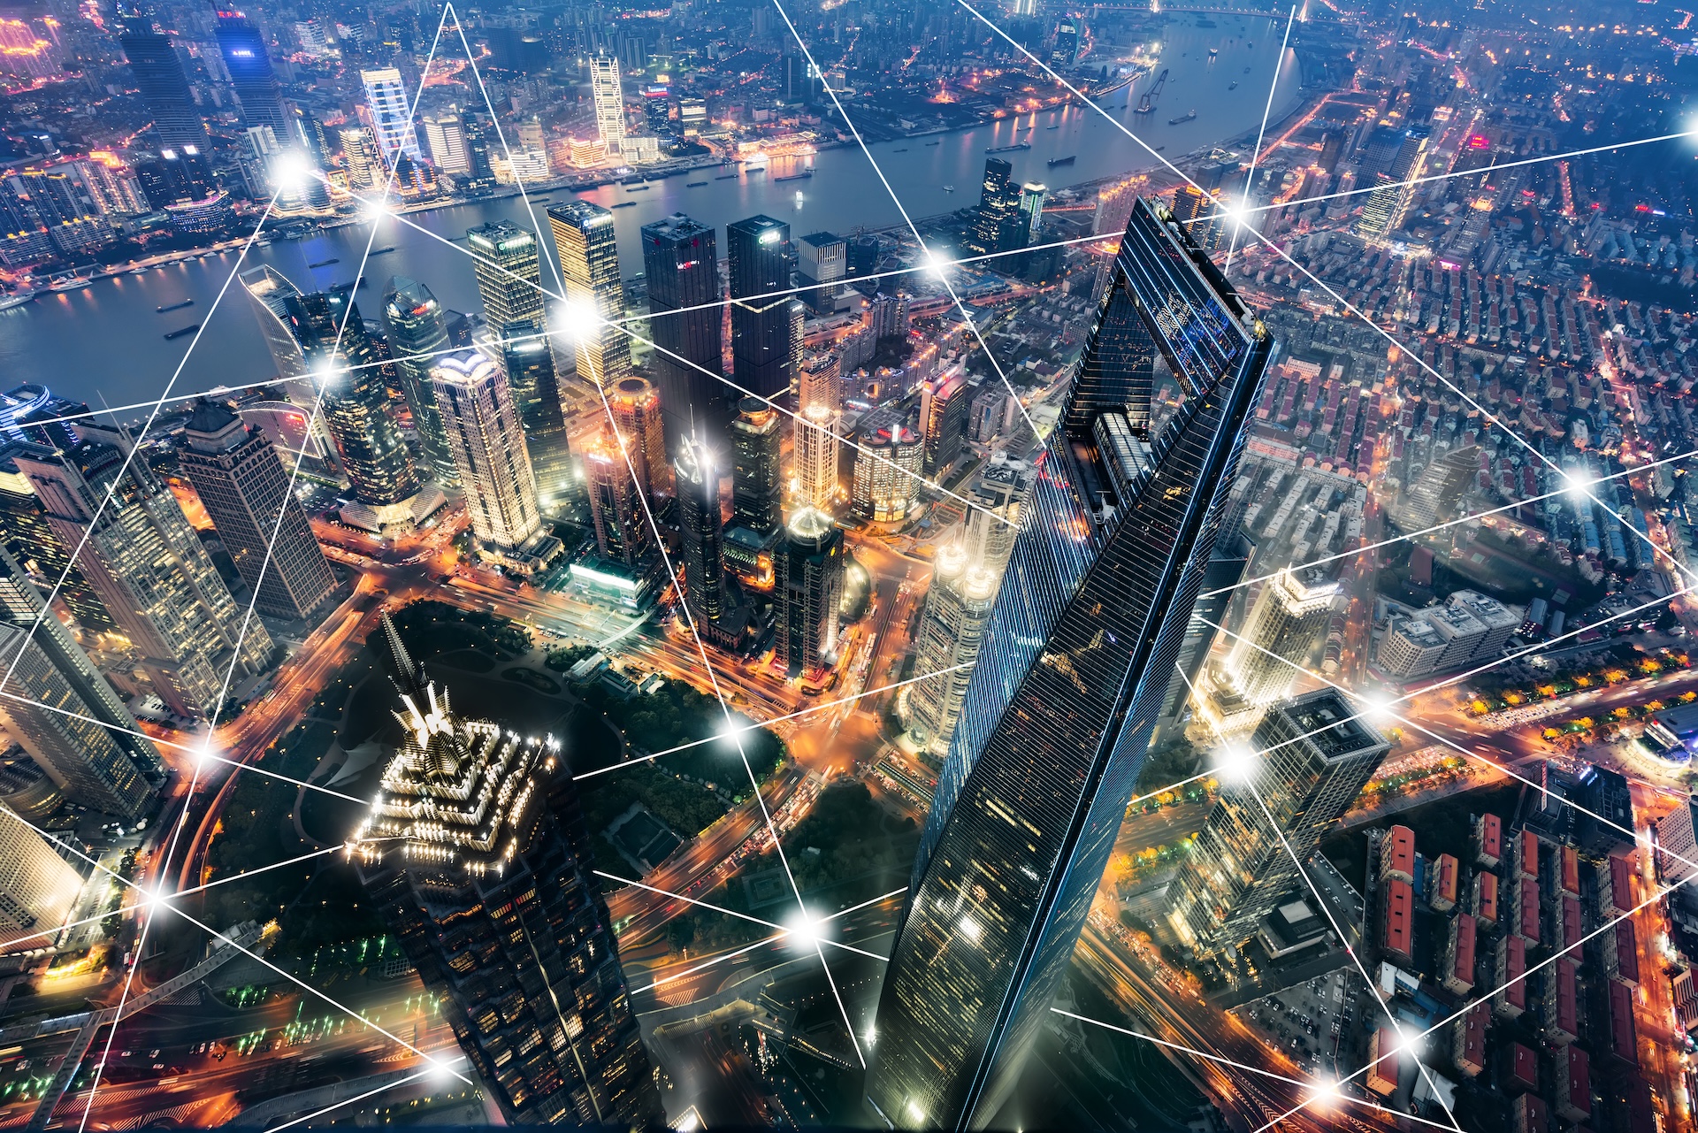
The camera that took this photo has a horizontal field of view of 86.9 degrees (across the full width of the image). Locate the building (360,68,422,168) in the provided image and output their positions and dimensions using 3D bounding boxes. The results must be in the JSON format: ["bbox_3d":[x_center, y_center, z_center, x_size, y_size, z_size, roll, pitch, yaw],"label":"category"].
[{"bbox_3d":[-778.830,-763.340,1535.150,51.000,164.000,42.000,-22,48,-26],"label":"building"}]

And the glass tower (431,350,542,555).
[{"bbox_3d":[-319.120,-96.320,800.000,39.550,193.000,38.140,18,43,16],"label":"glass tower"}]

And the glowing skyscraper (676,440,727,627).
[{"bbox_3d":[-117.800,-23.830,724.940,28.000,201.000,28.000,30,48,27],"label":"glowing skyscraper"}]

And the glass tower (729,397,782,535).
[{"bbox_3d":[-84.300,-81.100,826.200,34.000,152.000,29.000,24,45,21],"label":"glass tower"}]

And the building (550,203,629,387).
[{"bbox_3d":[-295.640,-311.690,1041.130,51.000,200.160,46.200,29,47,26],"label":"building"}]

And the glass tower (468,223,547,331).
[{"bbox_3d":[-361.170,-268.730,982.740,48.000,196.000,46.000,30,48,27],"label":"glass tower"}]

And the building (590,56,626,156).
[{"bbox_3d":[-443.780,-858.360,1665.560,44.000,163.000,38.000,-5,42,-10],"label":"building"}]

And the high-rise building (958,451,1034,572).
[{"bbox_3d":[120.300,-14.700,775.600,44.000,138.000,35.000,13,42,11],"label":"high-rise building"}]

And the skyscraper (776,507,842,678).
[{"bbox_3d":[-31.870,15.230,721.690,40.000,148.000,41.000,20,44,17],"label":"skyscraper"}]

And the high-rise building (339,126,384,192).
[{"bbox_3d":[-816.950,-690.360,1507.700,47.000,88.000,36.000,-18,46,-22],"label":"high-rise building"}]

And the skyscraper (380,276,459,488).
[{"bbox_3d":[-401.110,-170.670,868.670,41.000,206.000,41.000,20,44,18],"label":"skyscraper"}]

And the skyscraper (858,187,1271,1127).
[{"bbox_3d":[62.030,117.700,353.540,58.000,492.000,58.000,33,49,29],"label":"skyscraper"}]

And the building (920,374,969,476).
[{"bbox_3d":[98.060,-151.790,958.470,27.660,104.000,47.950,25,46,23],"label":"building"}]

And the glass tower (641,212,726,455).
[{"bbox_3d":[-159.310,-209.430,892.080,45.400,255.370,46.660,30,48,27],"label":"glass tower"}]

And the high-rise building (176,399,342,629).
[{"bbox_3d":[-483.130,-45.680,729.520,43.000,198.000,44.000,11,42,9],"label":"high-rise building"}]

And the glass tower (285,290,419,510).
[{"bbox_3d":[-454.990,-146.890,834.900,46.000,212.000,46.000,22,45,20],"label":"glass tower"}]

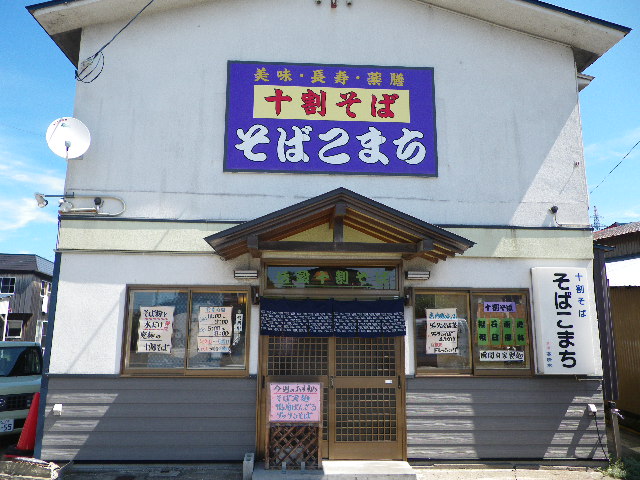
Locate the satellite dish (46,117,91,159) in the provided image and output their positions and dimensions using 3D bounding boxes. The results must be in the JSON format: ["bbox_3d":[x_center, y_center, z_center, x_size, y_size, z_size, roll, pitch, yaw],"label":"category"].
[{"bbox_3d":[-2.864,-1.184,5.898,0.470,0.480,0.280,6,-11,-27],"label":"satellite dish"}]

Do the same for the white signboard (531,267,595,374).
[{"bbox_3d":[2.830,0.947,6.094,0.680,1.226,0.130,1,-10,-3],"label":"white signboard"}]

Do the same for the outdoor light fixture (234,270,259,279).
[{"bbox_3d":[-0.852,0.412,6.016,0.269,0.093,0.100,1,-10,-3],"label":"outdoor light fixture"}]

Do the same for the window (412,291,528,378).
[{"bbox_3d":[1.781,1.092,6.101,1.395,1.020,0.100,1,-10,-3],"label":"window"}]

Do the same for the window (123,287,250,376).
[{"bbox_3d":[-1.507,1.045,5.941,1.415,1.025,0.100,1,-10,-3],"label":"window"}]

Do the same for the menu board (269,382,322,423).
[{"bbox_3d":[-0.260,1.730,5.498,0.534,0.389,0.025,1,-10,-3],"label":"menu board"}]

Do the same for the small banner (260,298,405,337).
[{"bbox_3d":[0.155,0.900,5.960,1.670,0.426,0.040,1,-10,-3],"label":"small banner"}]

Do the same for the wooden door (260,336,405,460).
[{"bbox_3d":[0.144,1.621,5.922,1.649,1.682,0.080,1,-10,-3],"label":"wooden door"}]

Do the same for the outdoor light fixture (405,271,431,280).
[{"bbox_3d":[1.149,0.428,6.116,0.290,0.100,0.100,1,-10,-3],"label":"outdoor light fixture"}]

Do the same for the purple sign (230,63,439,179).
[{"bbox_3d":[0.147,-1.495,6.429,2.601,1.441,0.060,1,-10,-3],"label":"purple sign"}]

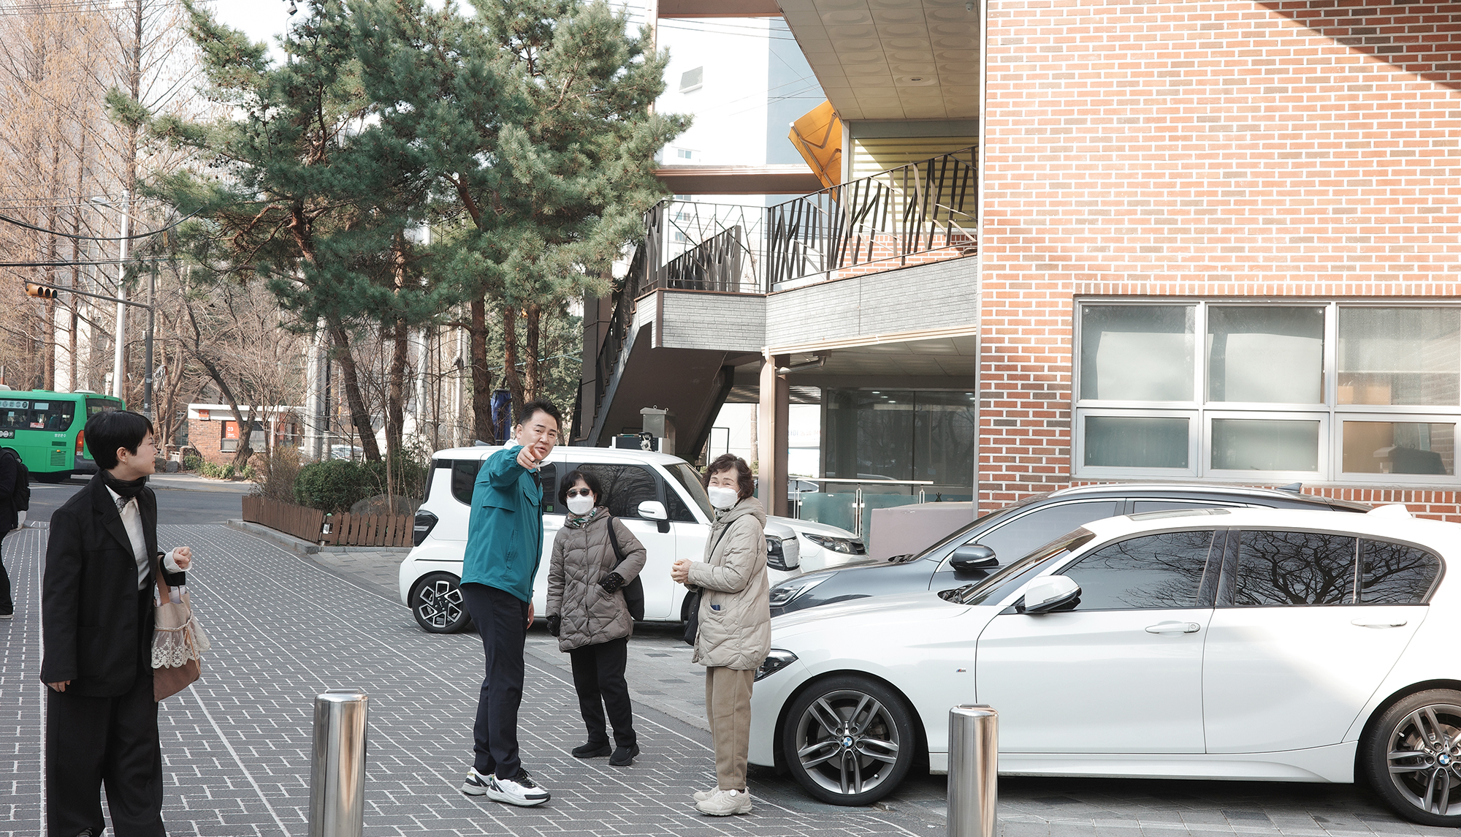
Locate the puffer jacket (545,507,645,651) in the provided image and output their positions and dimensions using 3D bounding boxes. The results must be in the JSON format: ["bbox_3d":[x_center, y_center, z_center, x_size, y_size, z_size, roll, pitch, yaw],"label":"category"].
[{"bbox_3d":[-0.707,0.847,8.480,0.520,0.730,0.320,1,-2,14],"label":"puffer jacket"}]

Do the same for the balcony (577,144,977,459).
[{"bbox_3d":[0.105,-1.312,21.400,1.600,3.200,8.300,2,-2,-29],"label":"balcony"}]

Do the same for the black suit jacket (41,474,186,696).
[{"bbox_3d":[-2.386,0.639,6.220,0.410,0.820,0.470,1,-2,22],"label":"black suit jacket"}]

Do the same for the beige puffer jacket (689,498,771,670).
[{"bbox_3d":[0.003,0.745,7.330,0.360,0.770,0.470,2,-2,-25],"label":"beige puffer jacket"}]

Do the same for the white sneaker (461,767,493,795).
[{"bbox_3d":[-1.109,1.678,7.530,0.290,0.130,0.105,1,-2,17],"label":"white sneaker"}]

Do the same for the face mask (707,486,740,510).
[{"bbox_3d":[-0.033,0.354,7.250,0.130,0.100,0.080,0,-2,30],"label":"face mask"}]

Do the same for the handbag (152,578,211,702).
[{"bbox_3d":[-2.104,0.833,6.200,0.210,0.490,0.140,2,-2,-25],"label":"handbag"}]

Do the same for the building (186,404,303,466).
[{"bbox_3d":[-19.149,0.765,64.000,4.700,2.800,3.000,2,-2,-6],"label":"building"}]

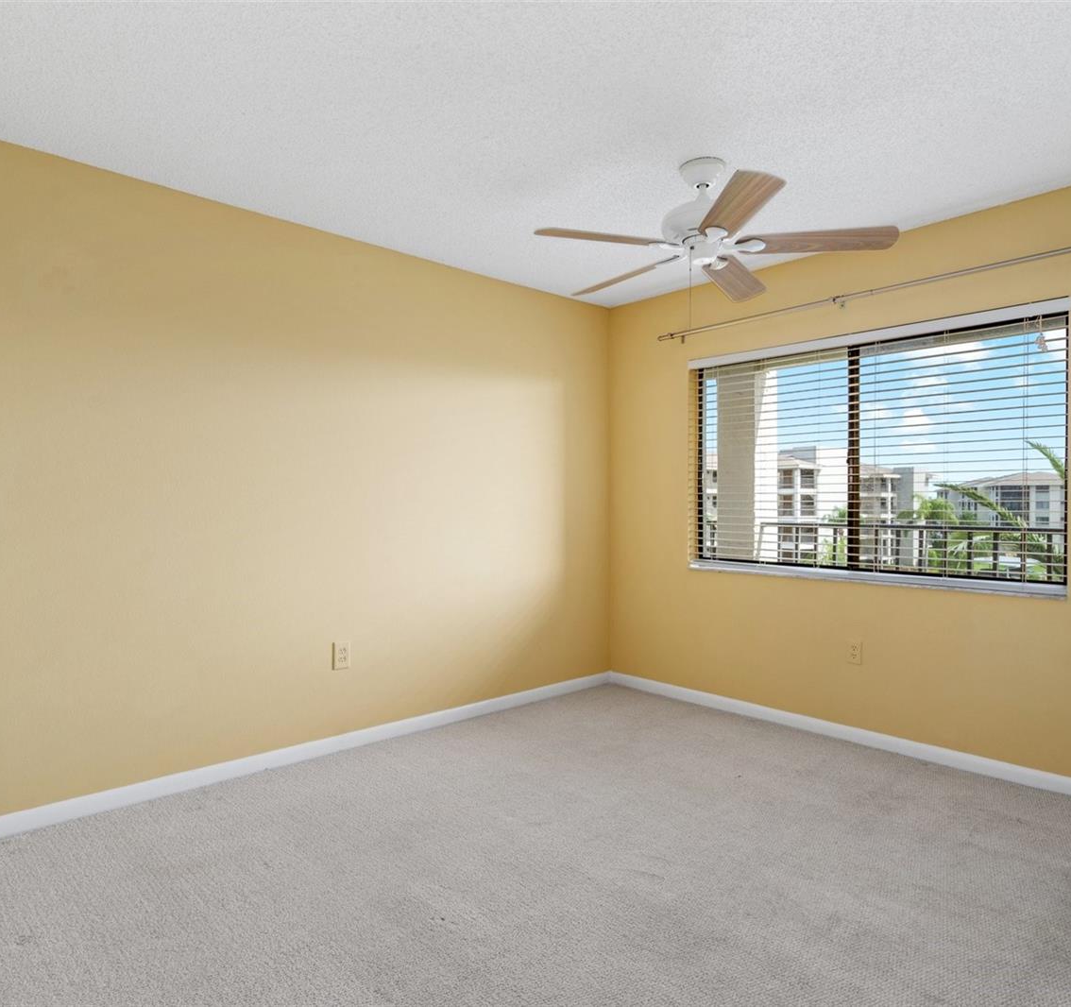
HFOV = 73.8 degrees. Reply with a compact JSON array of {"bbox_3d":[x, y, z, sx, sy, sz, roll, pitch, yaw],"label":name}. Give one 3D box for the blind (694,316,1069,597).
[{"bbox_3d":[1.543,-0.222,3.566,0.065,1.170,1.822,0,0,-43],"label":"blind"}]

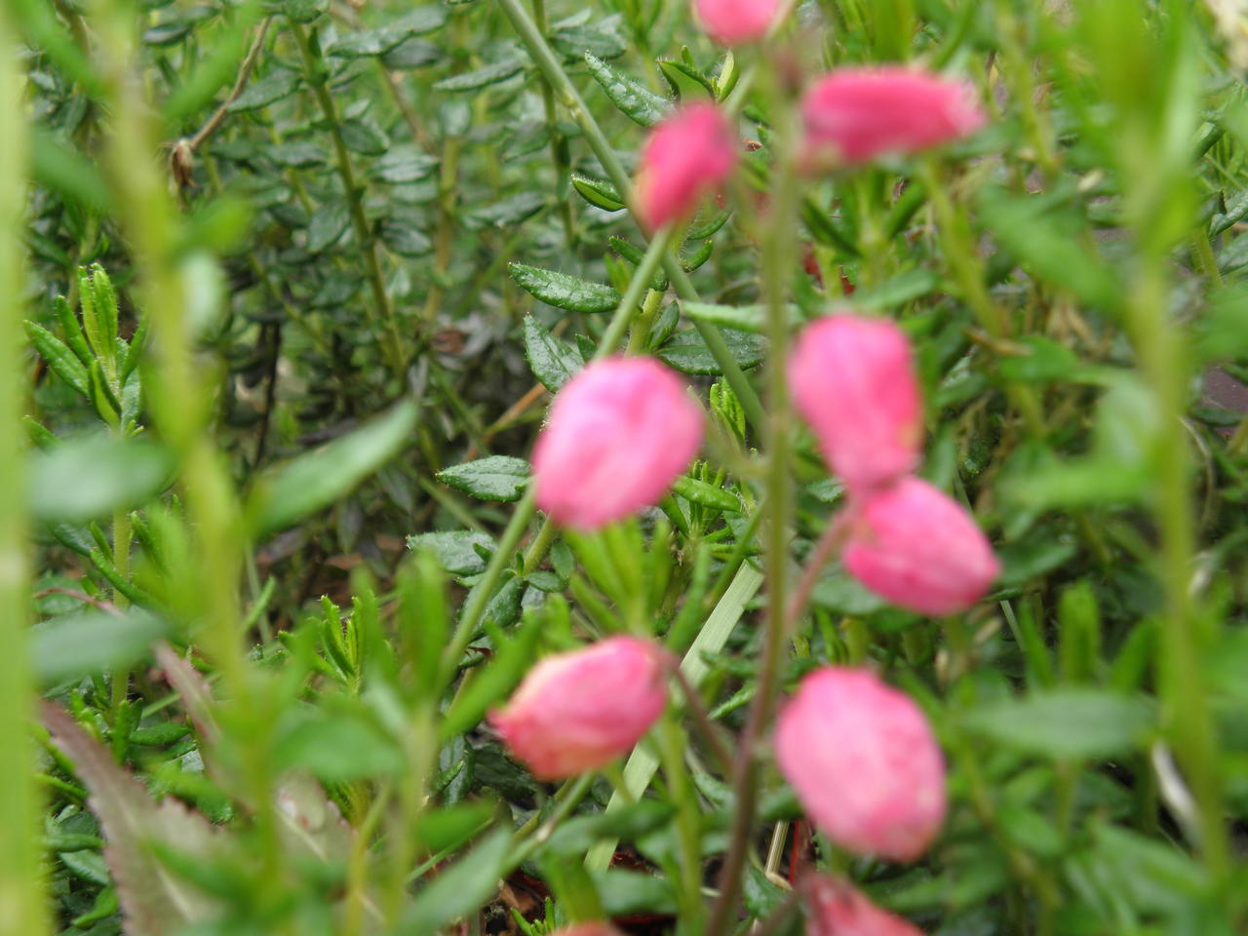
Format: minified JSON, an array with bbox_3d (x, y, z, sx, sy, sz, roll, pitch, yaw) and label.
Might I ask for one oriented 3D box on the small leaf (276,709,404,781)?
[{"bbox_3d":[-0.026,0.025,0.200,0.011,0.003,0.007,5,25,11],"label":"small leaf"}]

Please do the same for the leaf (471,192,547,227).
[{"bbox_3d":[-0.016,-0.035,0.300,0.011,0.002,0.004,-13,39,-12],"label":"leaf"}]

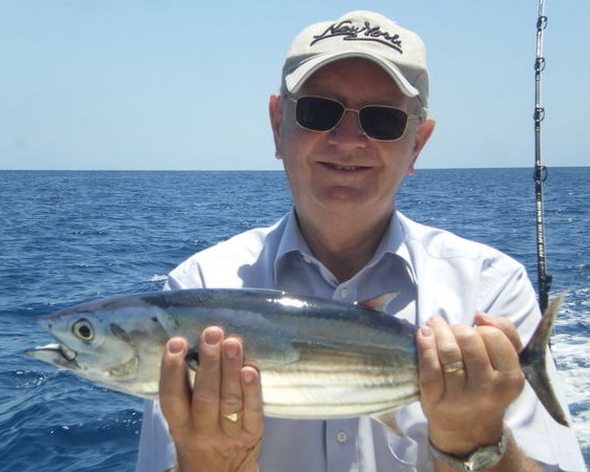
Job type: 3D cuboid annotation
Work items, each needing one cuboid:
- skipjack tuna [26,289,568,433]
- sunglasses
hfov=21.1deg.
[{"bbox_3d":[0.003,0.113,1.430,0.485,0.128,0.078,3,2,-3],"label":"skipjack tuna"},{"bbox_3d":[0.067,-0.137,1.790,0.138,0.045,0.140,8,4,4],"label":"sunglasses"}]

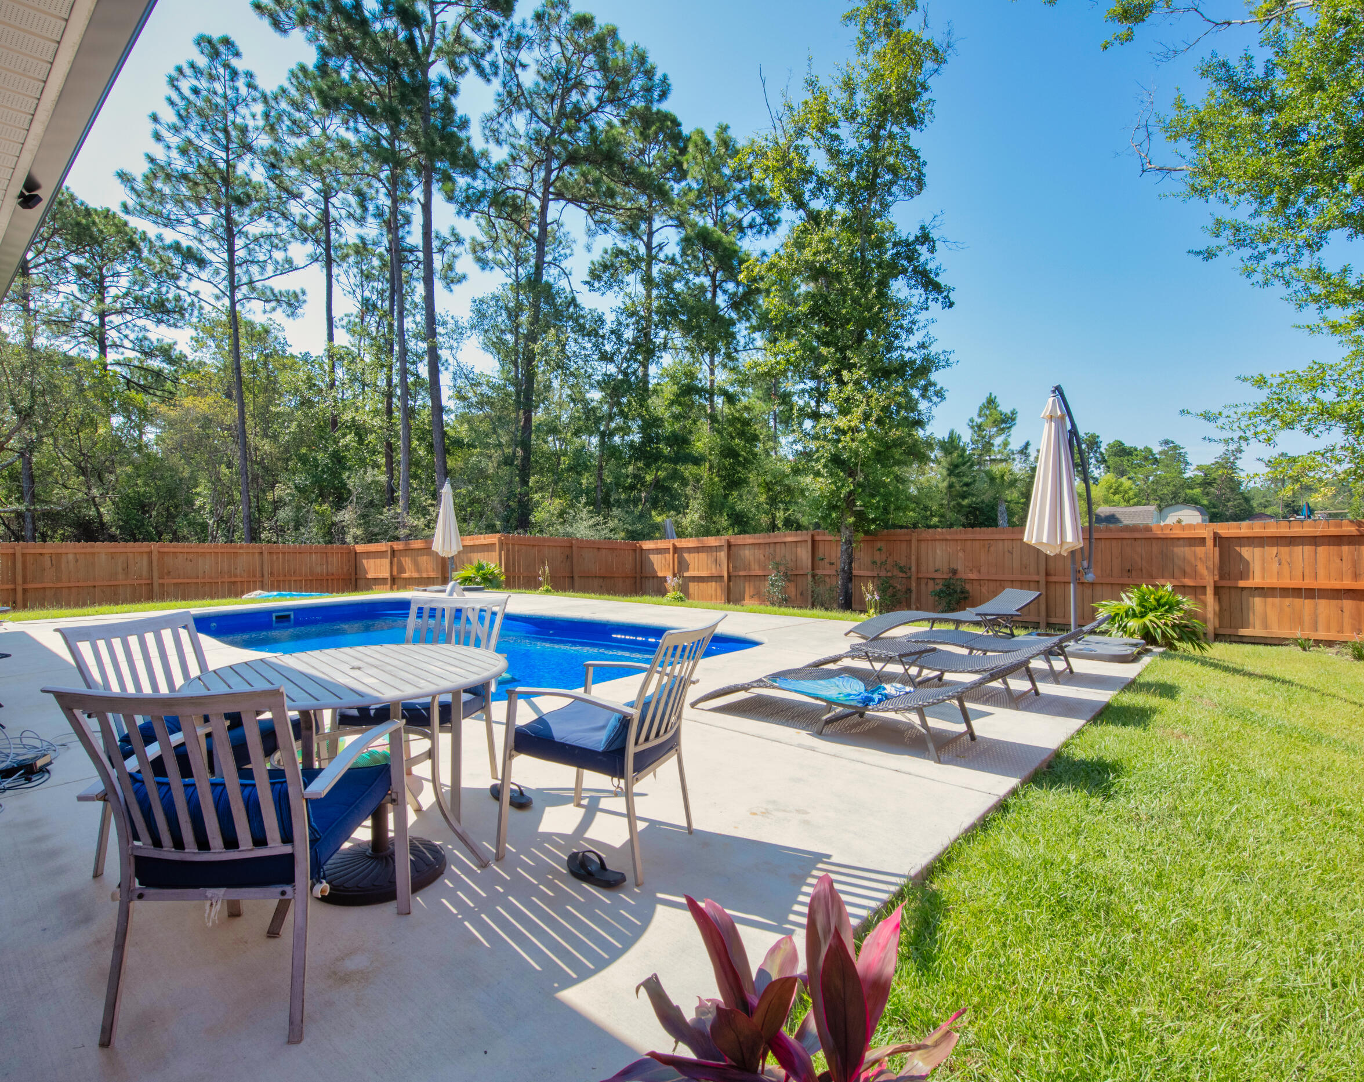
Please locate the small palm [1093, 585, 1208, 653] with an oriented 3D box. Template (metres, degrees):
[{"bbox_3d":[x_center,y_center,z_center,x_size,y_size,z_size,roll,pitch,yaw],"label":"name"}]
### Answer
[{"bbox_3d":[5.320,0.870,8.250,1.120,0.740,1.080,0,1,0],"label":"small palm"}]

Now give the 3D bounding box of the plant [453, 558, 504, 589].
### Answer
[{"bbox_3d":[-4.400,0.720,15.600,1.100,0.700,1.050,0,1,0],"label":"plant"}]

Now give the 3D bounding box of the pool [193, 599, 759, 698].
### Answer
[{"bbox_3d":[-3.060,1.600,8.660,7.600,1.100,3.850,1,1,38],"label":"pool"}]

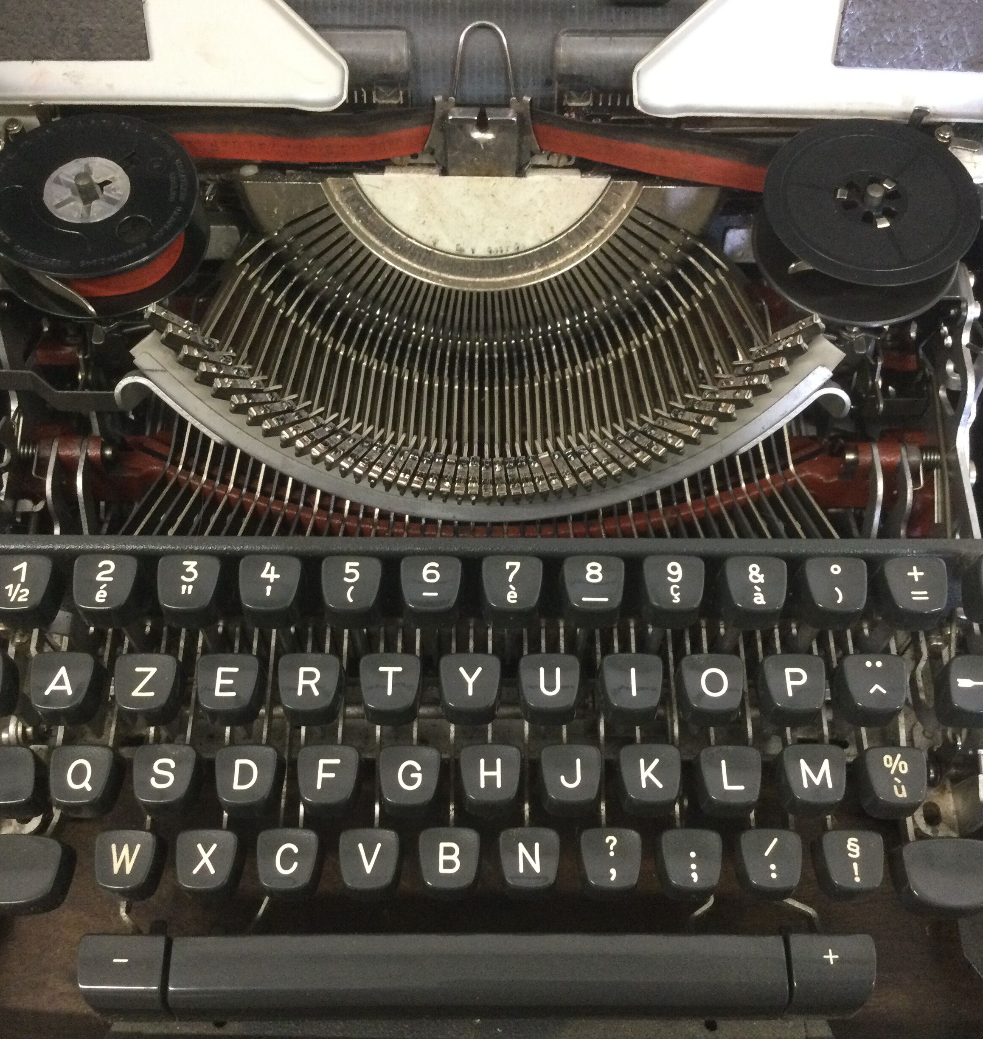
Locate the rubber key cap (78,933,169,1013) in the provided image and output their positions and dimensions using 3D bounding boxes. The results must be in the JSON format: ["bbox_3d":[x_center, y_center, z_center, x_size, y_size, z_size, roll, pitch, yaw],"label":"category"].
[{"bbox_3d":[-0.088,0.109,0.298,0.019,0.011,0.017,0,61,0],"label":"rubber key cap"}]

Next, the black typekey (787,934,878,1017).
[{"bbox_3d":[0.080,0.108,0.293,0.020,0.011,0.017,0,62,0],"label":"black typekey"}]

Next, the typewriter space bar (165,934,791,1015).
[{"bbox_3d":[-0.003,0.110,0.298,0.146,0.011,0.017,0,61,0],"label":"typewriter space bar"}]

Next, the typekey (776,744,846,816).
[{"bbox_3d":[0.076,0.061,0.295,0.015,0.009,0.014,0,61,0],"label":"typekey"}]

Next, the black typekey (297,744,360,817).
[{"bbox_3d":[-0.038,0.062,0.294,0.014,0.010,0.014,0,62,-1],"label":"black typekey"}]

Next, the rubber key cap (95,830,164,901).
[{"bbox_3d":[-0.086,0.082,0.295,0.014,0.011,0.014,0,62,0],"label":"rubber key cap"}]

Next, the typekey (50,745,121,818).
[{"bbox_3d":[-0.096,0.062,0.294,0.014,0.011,0.014,0,62,0],"label":"typekey"}]

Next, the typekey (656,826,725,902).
[{"bbox_3d":[0.048,0.083,0.299,0.015,0.010,0.015,1,62,-2],"label":"typekey"}]

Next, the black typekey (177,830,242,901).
[{"bbox_3d":[-0.067,0.082,0.295,0.015,0.009,0.015,0,62,-1],"label":"black typekey"}]

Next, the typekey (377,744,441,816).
[{"bbox_3d":[-0.019,0.062,0.294,0.014,0.011,0.014,0,62,0],"label":"typekey"}]

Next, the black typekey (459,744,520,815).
[{"bbox_3d":[0.000,0.062,0.294,0.014,0.011,0.014,0,62,0],"label":"black typekey"}]

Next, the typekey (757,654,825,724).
[{"bbox_3d":[0.072,0.040,0.296,0.015,0.009,0.015,0,62,-1],"label":"typekey"}]

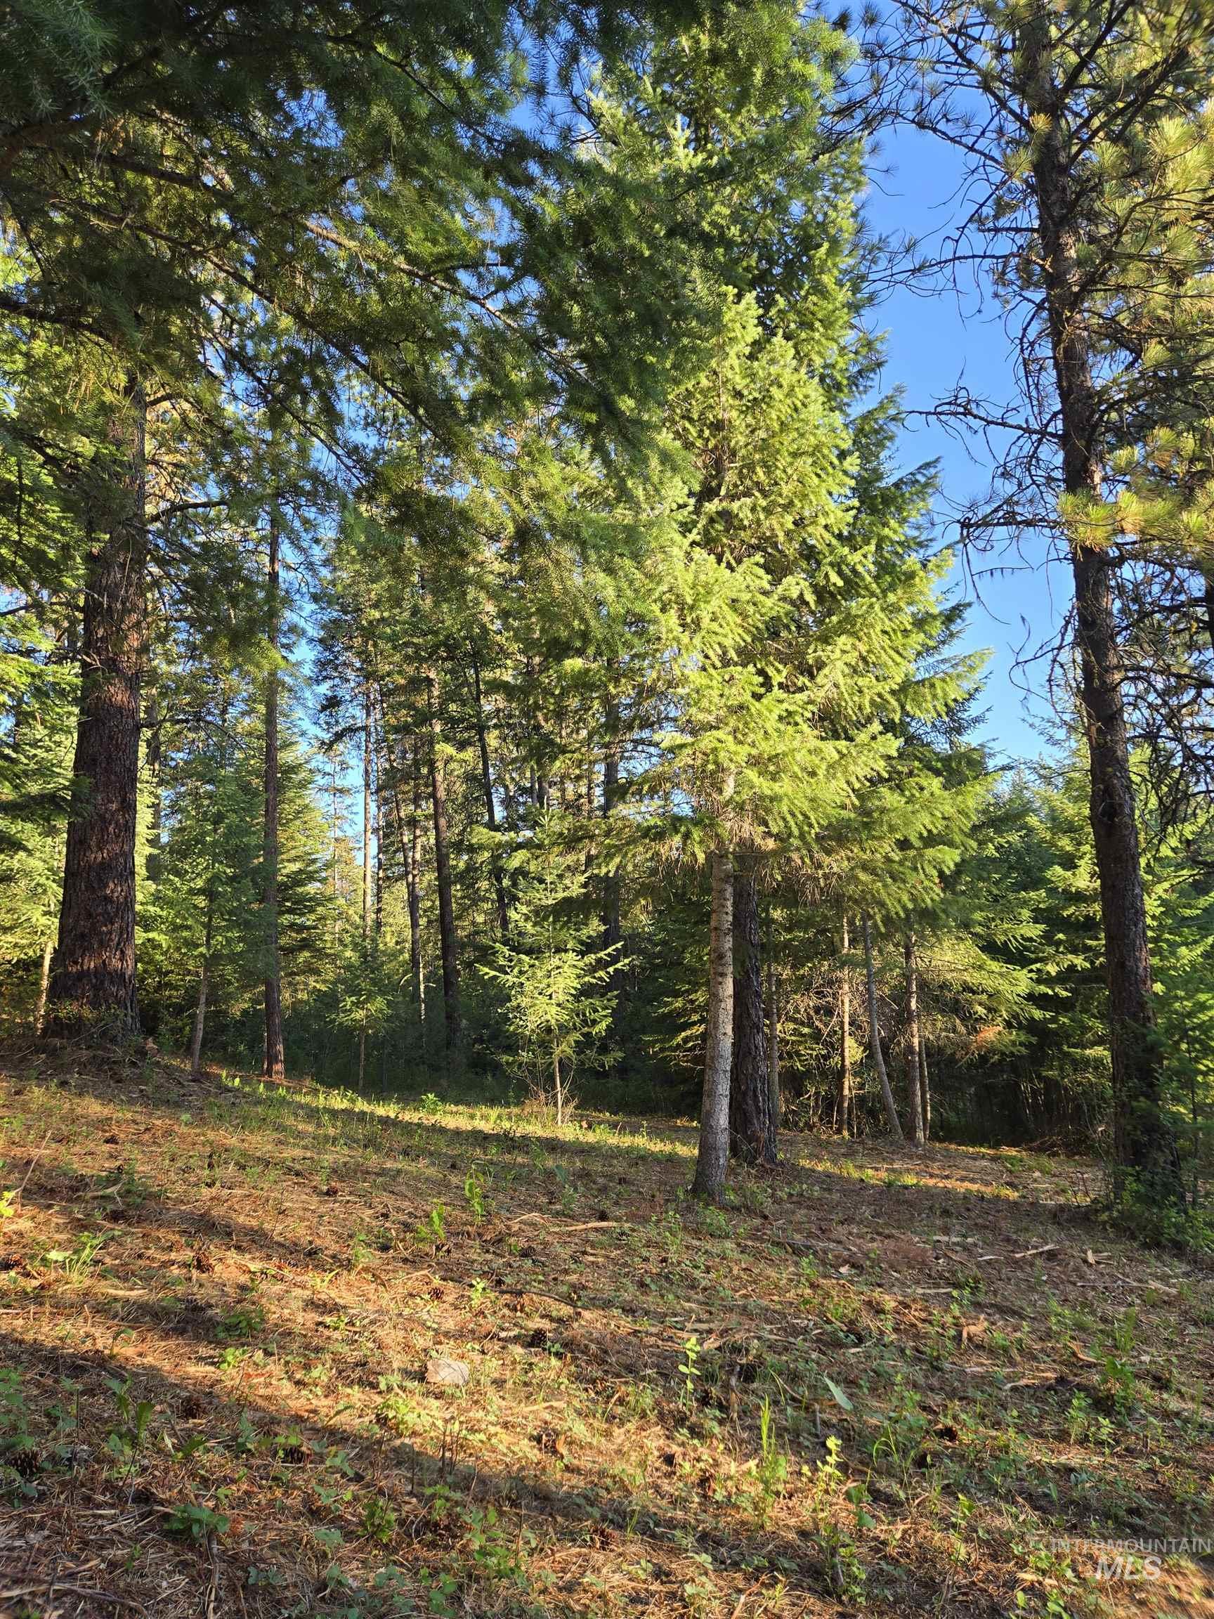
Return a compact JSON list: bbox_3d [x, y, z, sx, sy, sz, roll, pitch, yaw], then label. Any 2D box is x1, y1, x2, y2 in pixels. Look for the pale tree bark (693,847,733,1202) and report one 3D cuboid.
[{"bbox_3d":[0.738,1.420,7.220,0.220,2.330,0.220,2,-6,6],"label":"pale tree bark"}]

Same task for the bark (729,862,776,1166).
[{"bbox_3d":[1.100,1.577,8.430,0.310,2.320,0.310,-2,-6,7],"label":"bark"}]

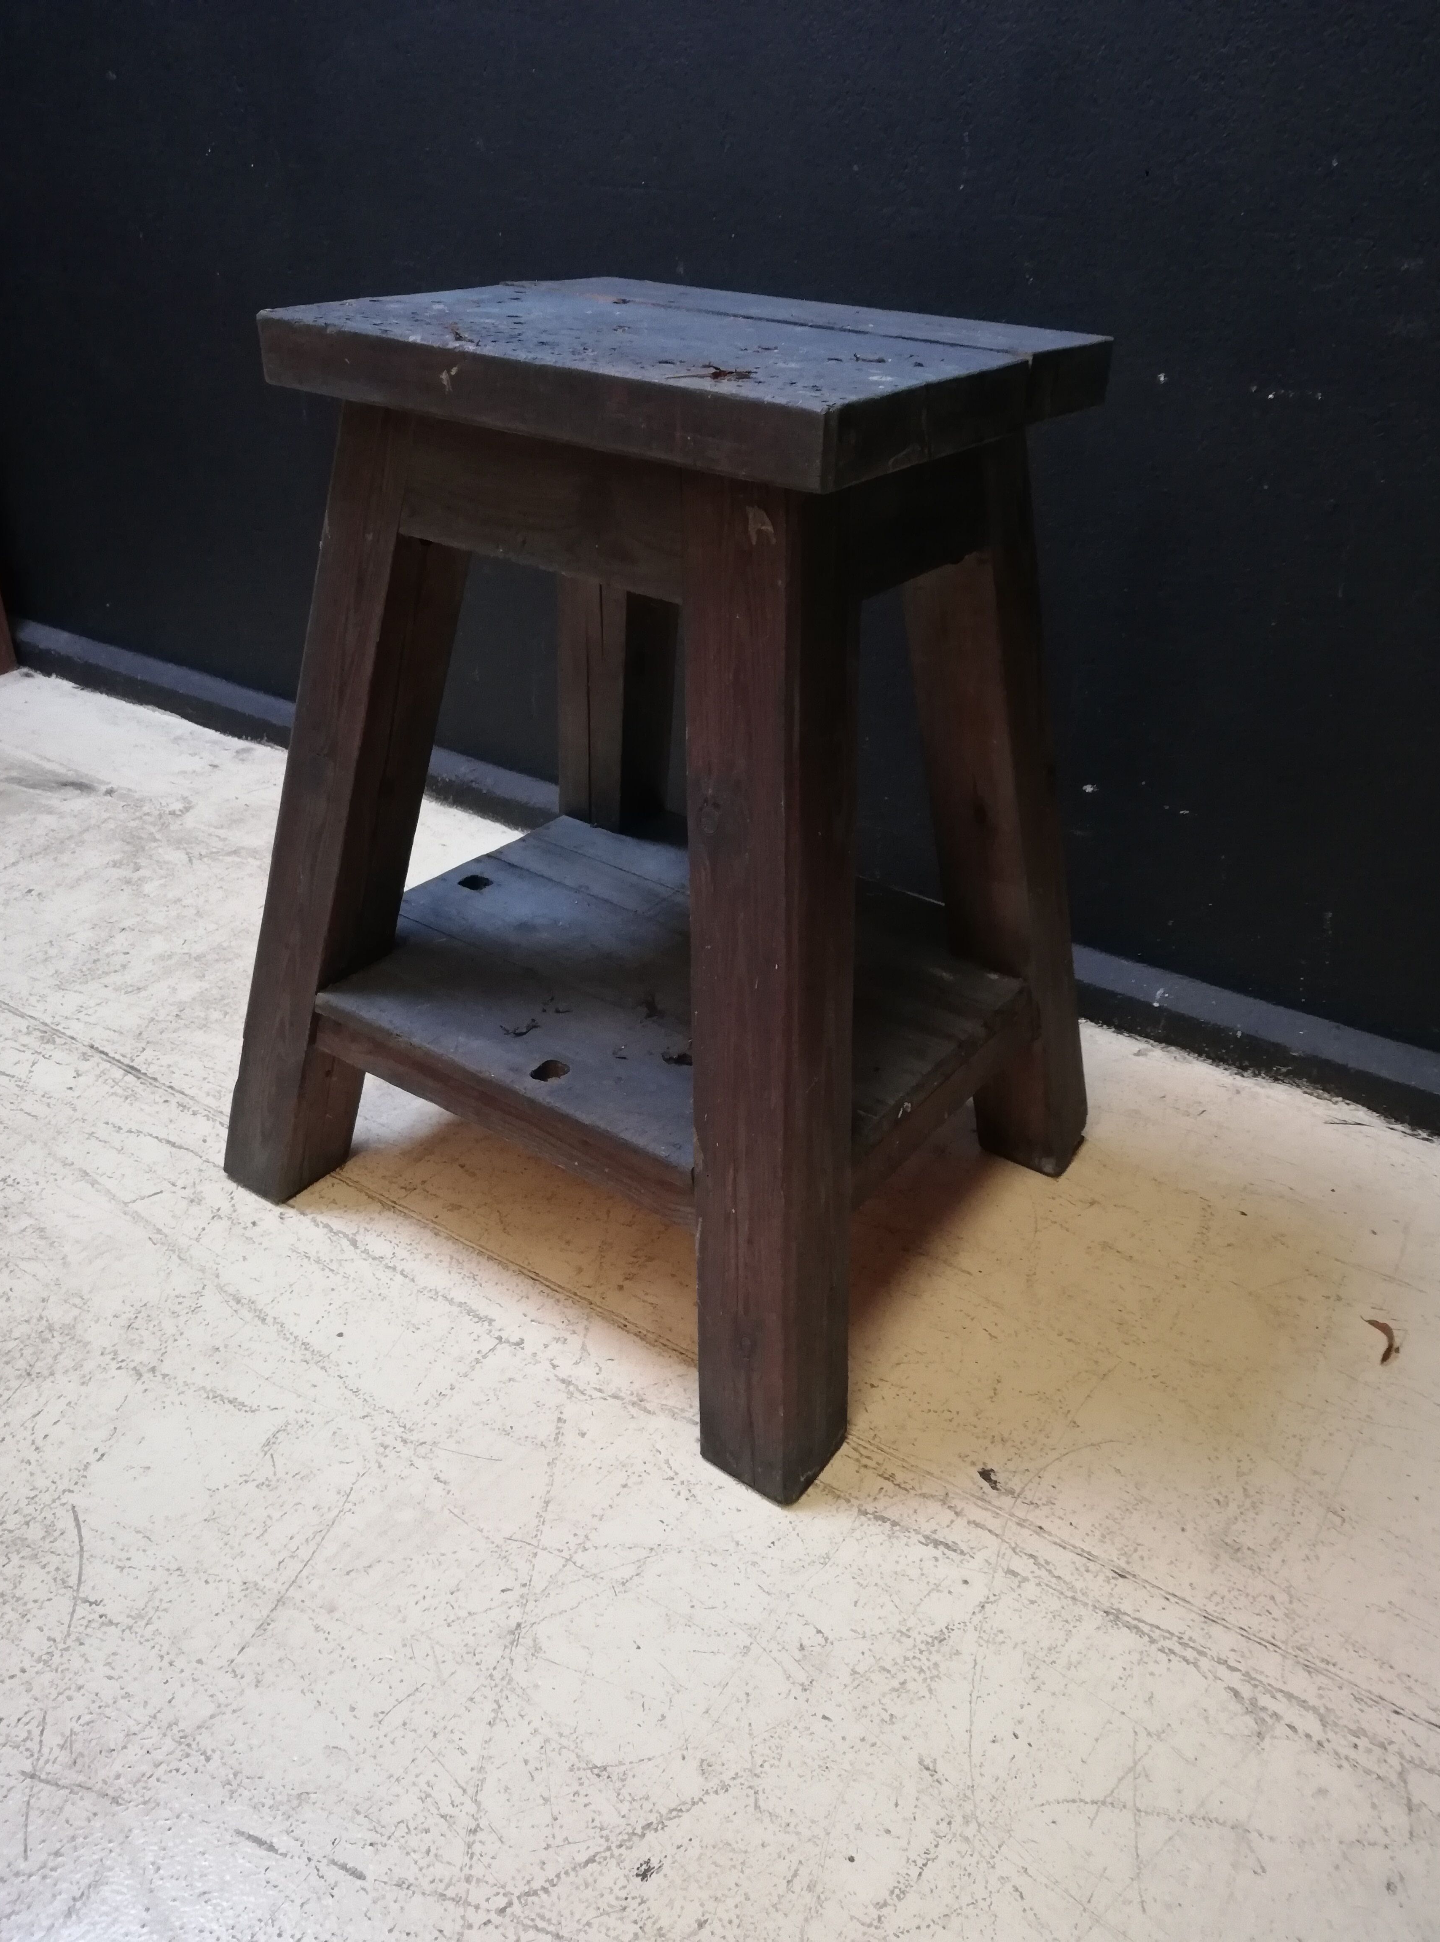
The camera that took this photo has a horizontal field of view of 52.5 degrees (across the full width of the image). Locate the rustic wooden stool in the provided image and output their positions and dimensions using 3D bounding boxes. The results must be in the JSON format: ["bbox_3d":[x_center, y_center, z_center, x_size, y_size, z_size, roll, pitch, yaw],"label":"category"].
[{"bbox_3d":[-0.028,-0.115,1.011,0.520,0.610,0.459,22,36,29],"label":"rustic wooden stool"}]

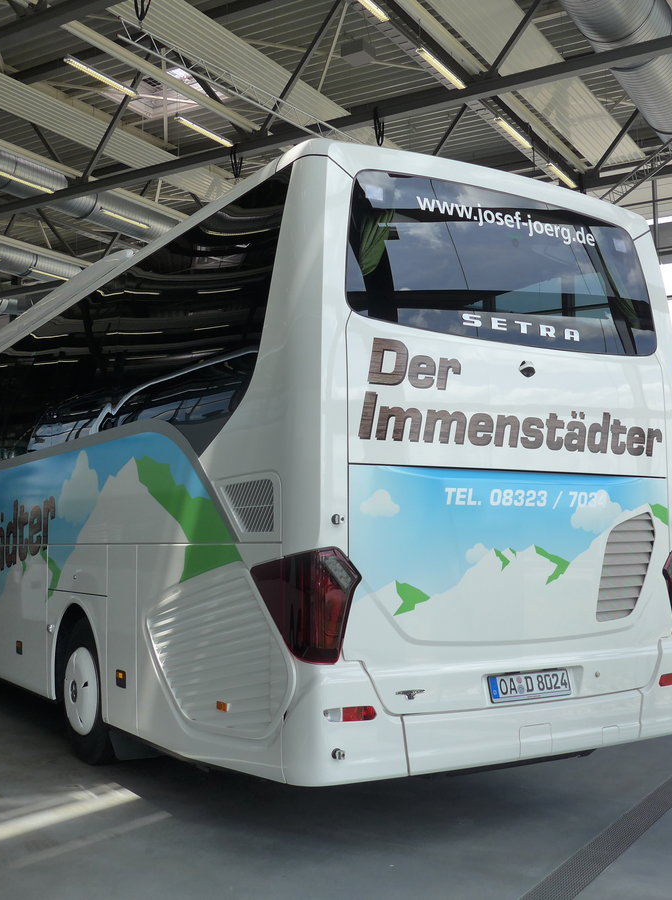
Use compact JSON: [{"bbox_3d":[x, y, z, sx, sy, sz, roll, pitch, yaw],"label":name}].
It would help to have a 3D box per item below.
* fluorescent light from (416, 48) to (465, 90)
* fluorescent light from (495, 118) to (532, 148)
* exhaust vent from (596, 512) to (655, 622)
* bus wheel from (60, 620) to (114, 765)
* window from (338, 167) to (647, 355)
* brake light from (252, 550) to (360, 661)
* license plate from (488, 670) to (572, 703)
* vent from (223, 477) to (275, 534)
[{"bbox_3d":[1.659,-5.893,15.584,0.160,0.110,1.600,-3,-6,32],"label":"fluorescent light"},{"bbox_3d":[3.240,-5.750,18.250,0.140,0.090,1.550,-4,-6,32],"label":"fluorescent light"},{"bbox_3d":[1.555,0.623,5.416,0.470,0.580,0.060,3,-6,-32],"label":"exhaust vent"},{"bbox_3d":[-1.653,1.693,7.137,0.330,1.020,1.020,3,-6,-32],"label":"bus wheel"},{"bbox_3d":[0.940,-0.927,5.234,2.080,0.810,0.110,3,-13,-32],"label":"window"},{"bbox_3d":[-0.142,0.715,4.668,0.280,0.530,0.560,3,-6,-32],"label":"brake light"},{"bbox_3d":[0.973,1.178,5.021,0.525,0.130,0.020,3,-21,-32],"label":"license plate"},{"bbox_3d":[-0.417,0.277,4.885,0.050,0.260,0.540,3,-6,-32],"label":"vent"}]

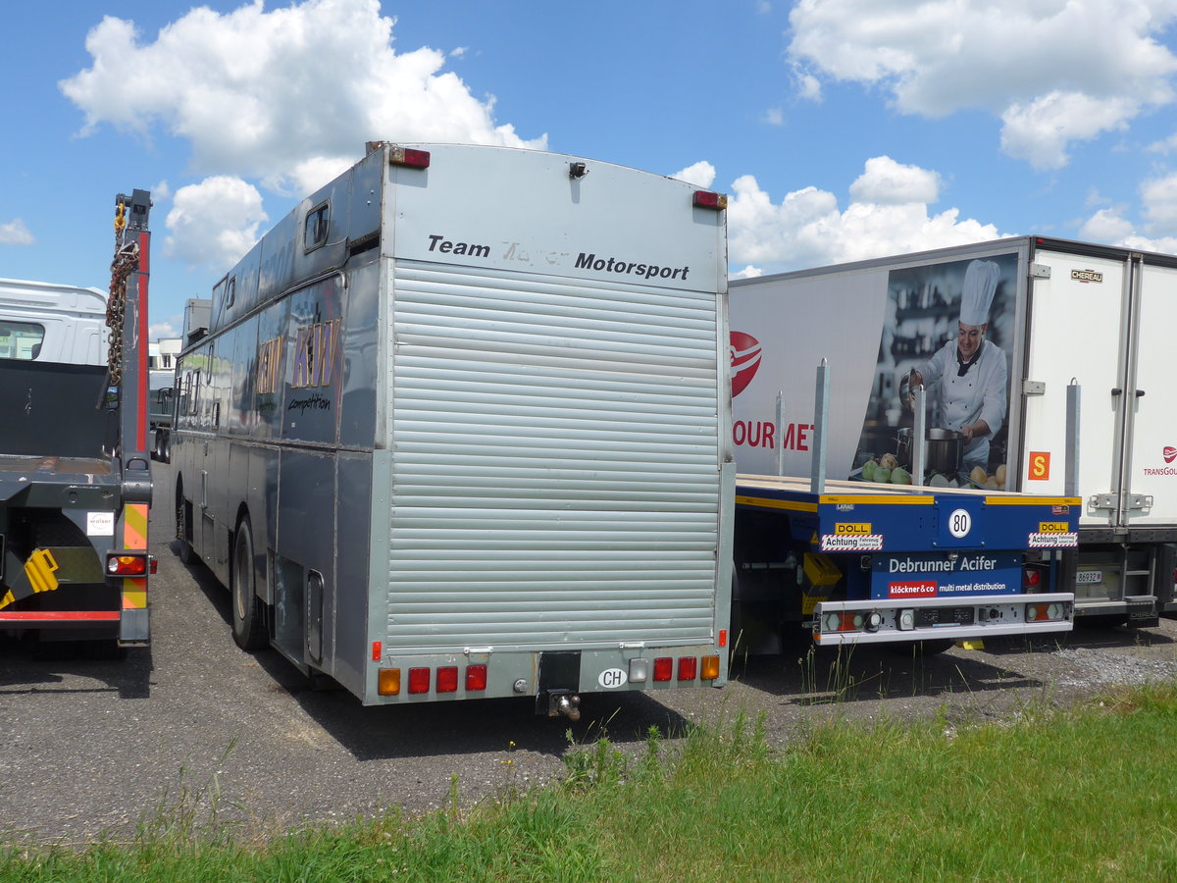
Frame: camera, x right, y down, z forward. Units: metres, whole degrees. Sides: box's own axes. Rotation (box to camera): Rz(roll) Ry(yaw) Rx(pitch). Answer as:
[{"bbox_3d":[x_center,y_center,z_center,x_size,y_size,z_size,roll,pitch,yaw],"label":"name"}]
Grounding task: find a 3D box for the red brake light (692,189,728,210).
[{"bbox_3d":[0.755,-1.501,7.236,0.215,0.086,0.075,3,-5,-24],"label":"red brake light"}]

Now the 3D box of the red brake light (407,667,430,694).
[{"bbox_3d":[-0.928,1.313,6.347,0.107,0.128,0.045,2,0,-25],"label":"red brake light"}]

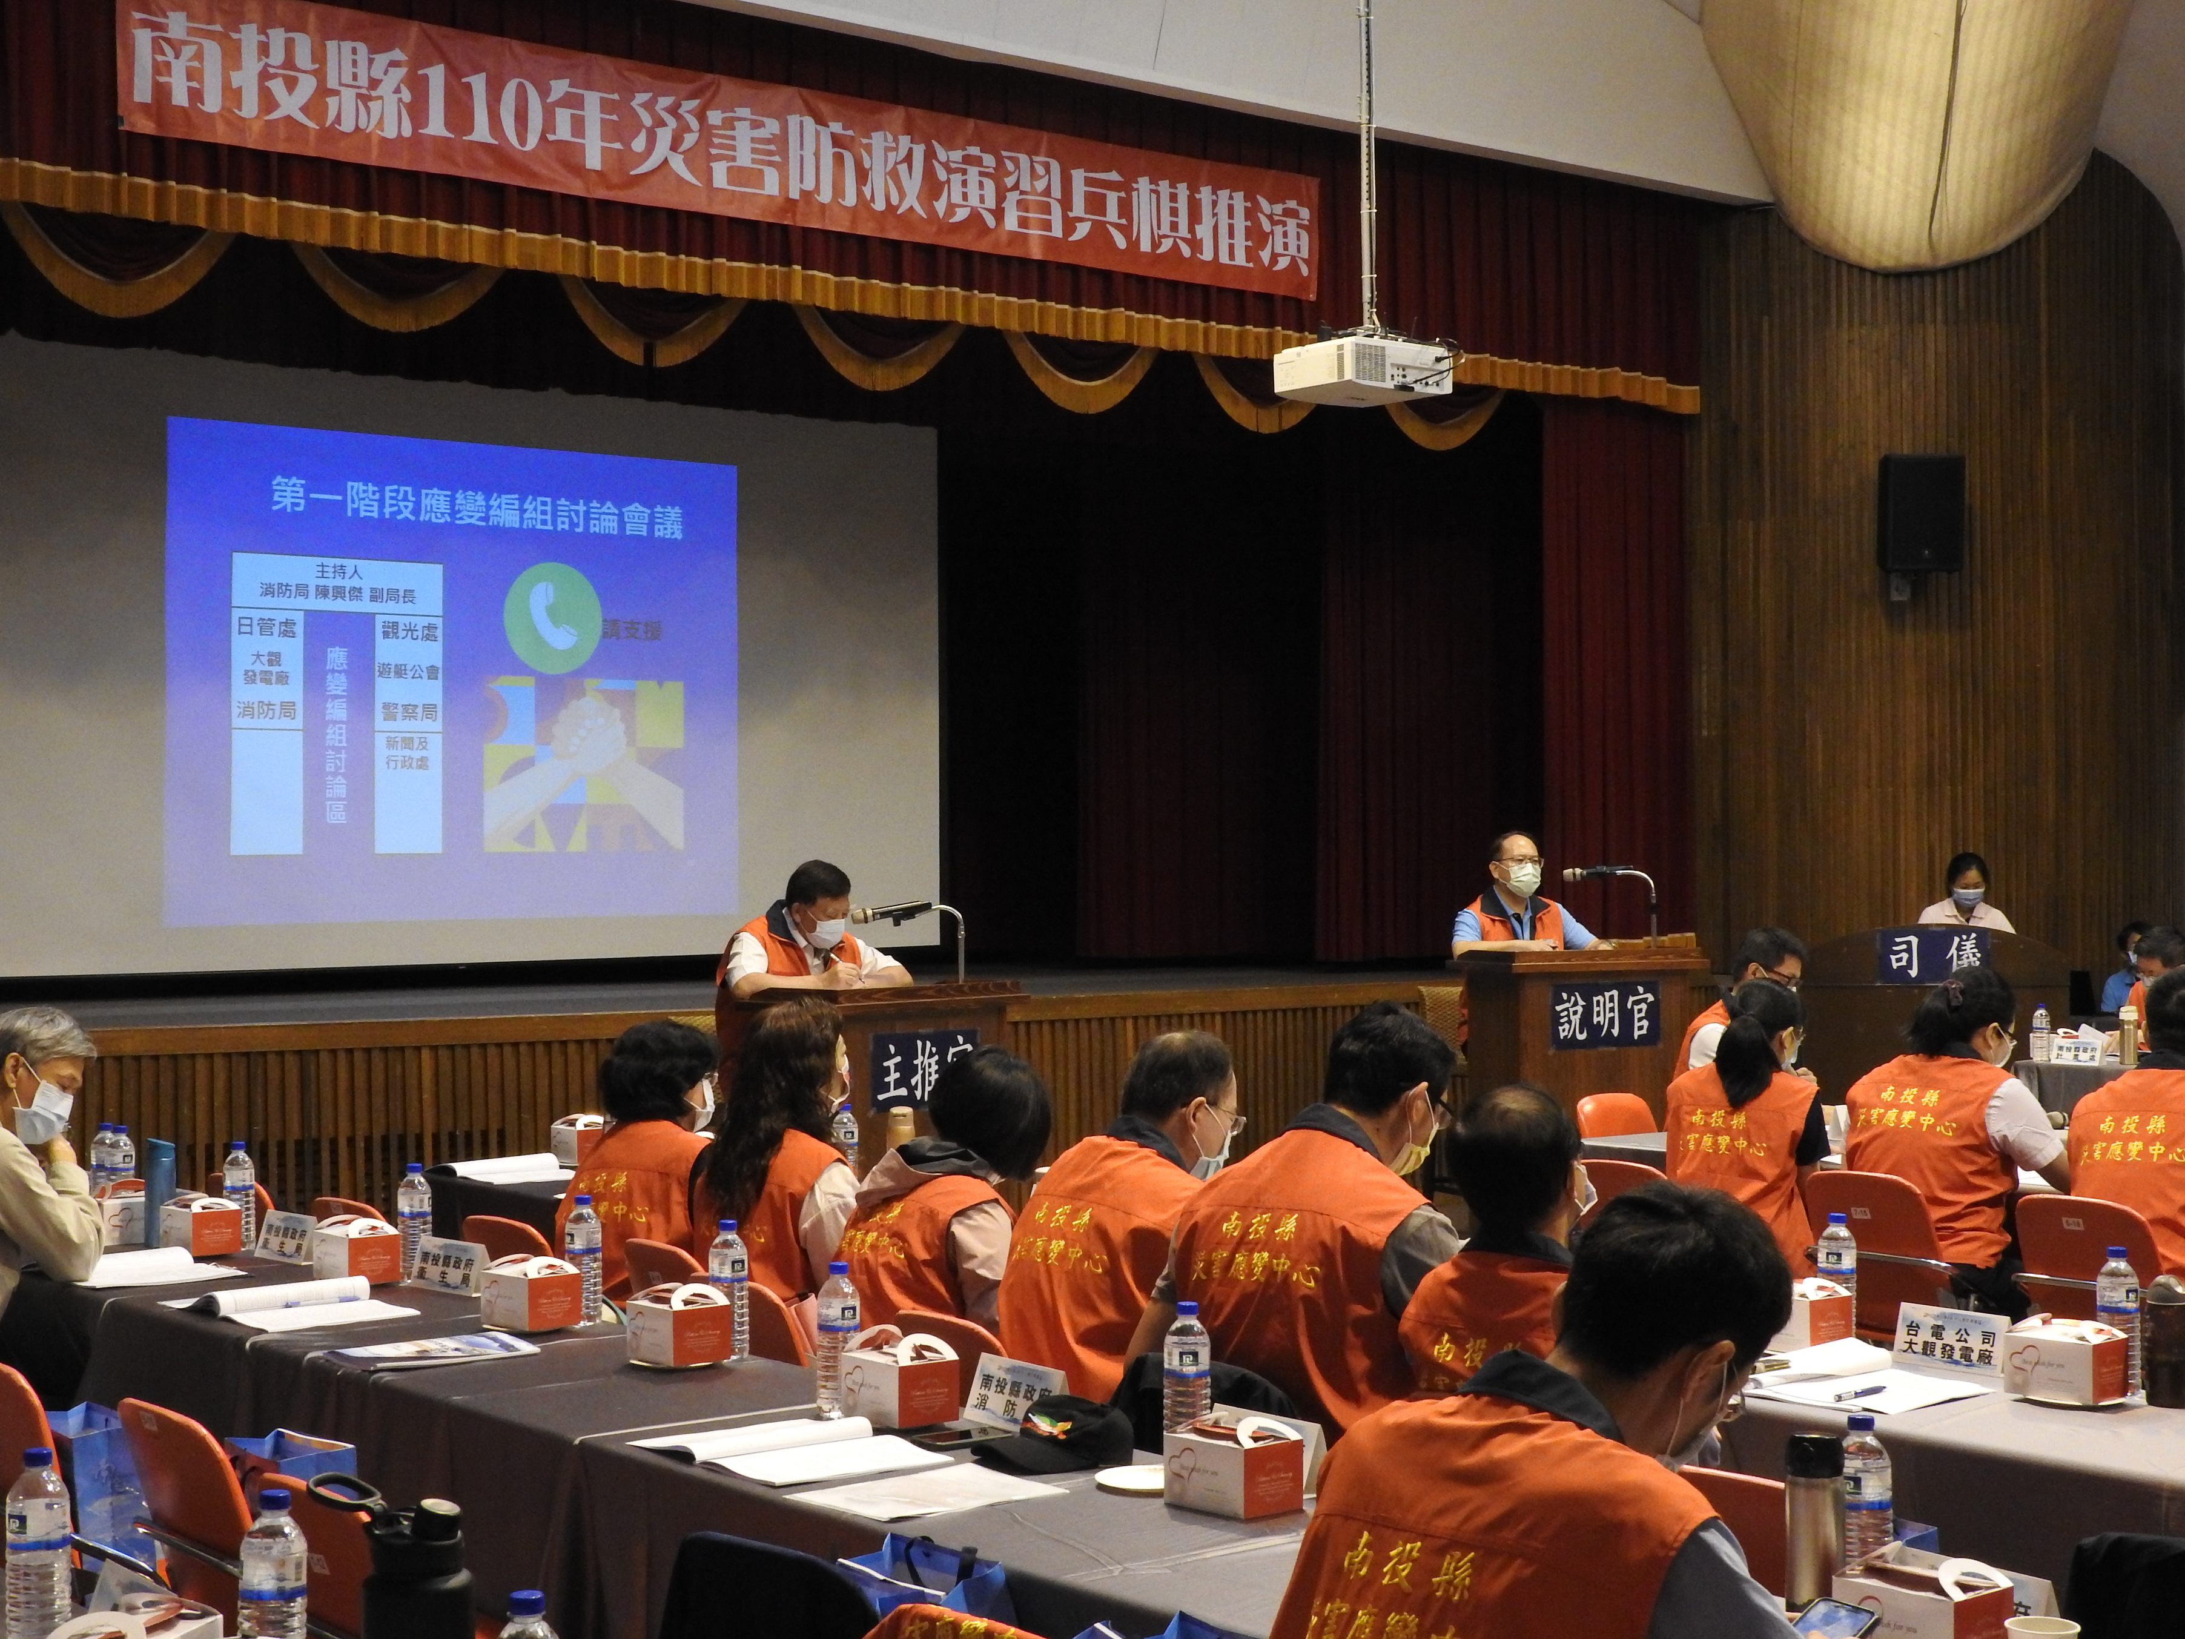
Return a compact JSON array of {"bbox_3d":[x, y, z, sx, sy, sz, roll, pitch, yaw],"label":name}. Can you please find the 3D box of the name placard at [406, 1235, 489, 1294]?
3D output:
[{"bbox_3d":[-1.223,0.850,6.000,0.065,0.095,0.210,0,0,-44],"label":"name placard"}]

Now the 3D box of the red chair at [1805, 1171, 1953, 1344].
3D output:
[{"bbox_3d":[2.019,1.242,7.688,0.500,0.790,0.450,0,-1,-38],"label":"red chair"}]

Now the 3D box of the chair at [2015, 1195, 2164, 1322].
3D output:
[{"bbox_3d":[2.475,1.247,7.438,0.480,0.765,0.420,0,0,-39],"label":"chair"}]

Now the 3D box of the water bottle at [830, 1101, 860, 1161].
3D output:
[{"bbox_3d":[-0.590,0.788,7.550,0.065,0.228,0.065,0,0,0],"label":"water bottle"}]

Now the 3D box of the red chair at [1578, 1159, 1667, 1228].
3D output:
[{"bbox_3d":[1.490,1.249,7.968,0.500,0.790,0.450,0,-1,-38],"label":"red chair"}]

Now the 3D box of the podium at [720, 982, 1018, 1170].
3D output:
[{"bbox_3d":[-0.623,1.068,9.073,0.725,1.170,0.490,0,0,-45],"label":"podium"}]

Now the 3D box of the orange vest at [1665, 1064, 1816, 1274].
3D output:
[{"bbox_3d":[1.698,0.910,8.270,0.420,0.570,0.260,-1,0,45],"label":"orange vest"}]

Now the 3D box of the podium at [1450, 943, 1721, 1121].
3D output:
[{"bbox_3d":[1.788,1.077,11.640,0.790,1.200,0.550,0,-1,-22],"label":"podium"}]

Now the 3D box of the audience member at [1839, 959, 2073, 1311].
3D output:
[{"bbox_3d":[2.158,1.002,7.821,0.740,1.270,0.520,0,-1,-38],"label":"audience member"}]

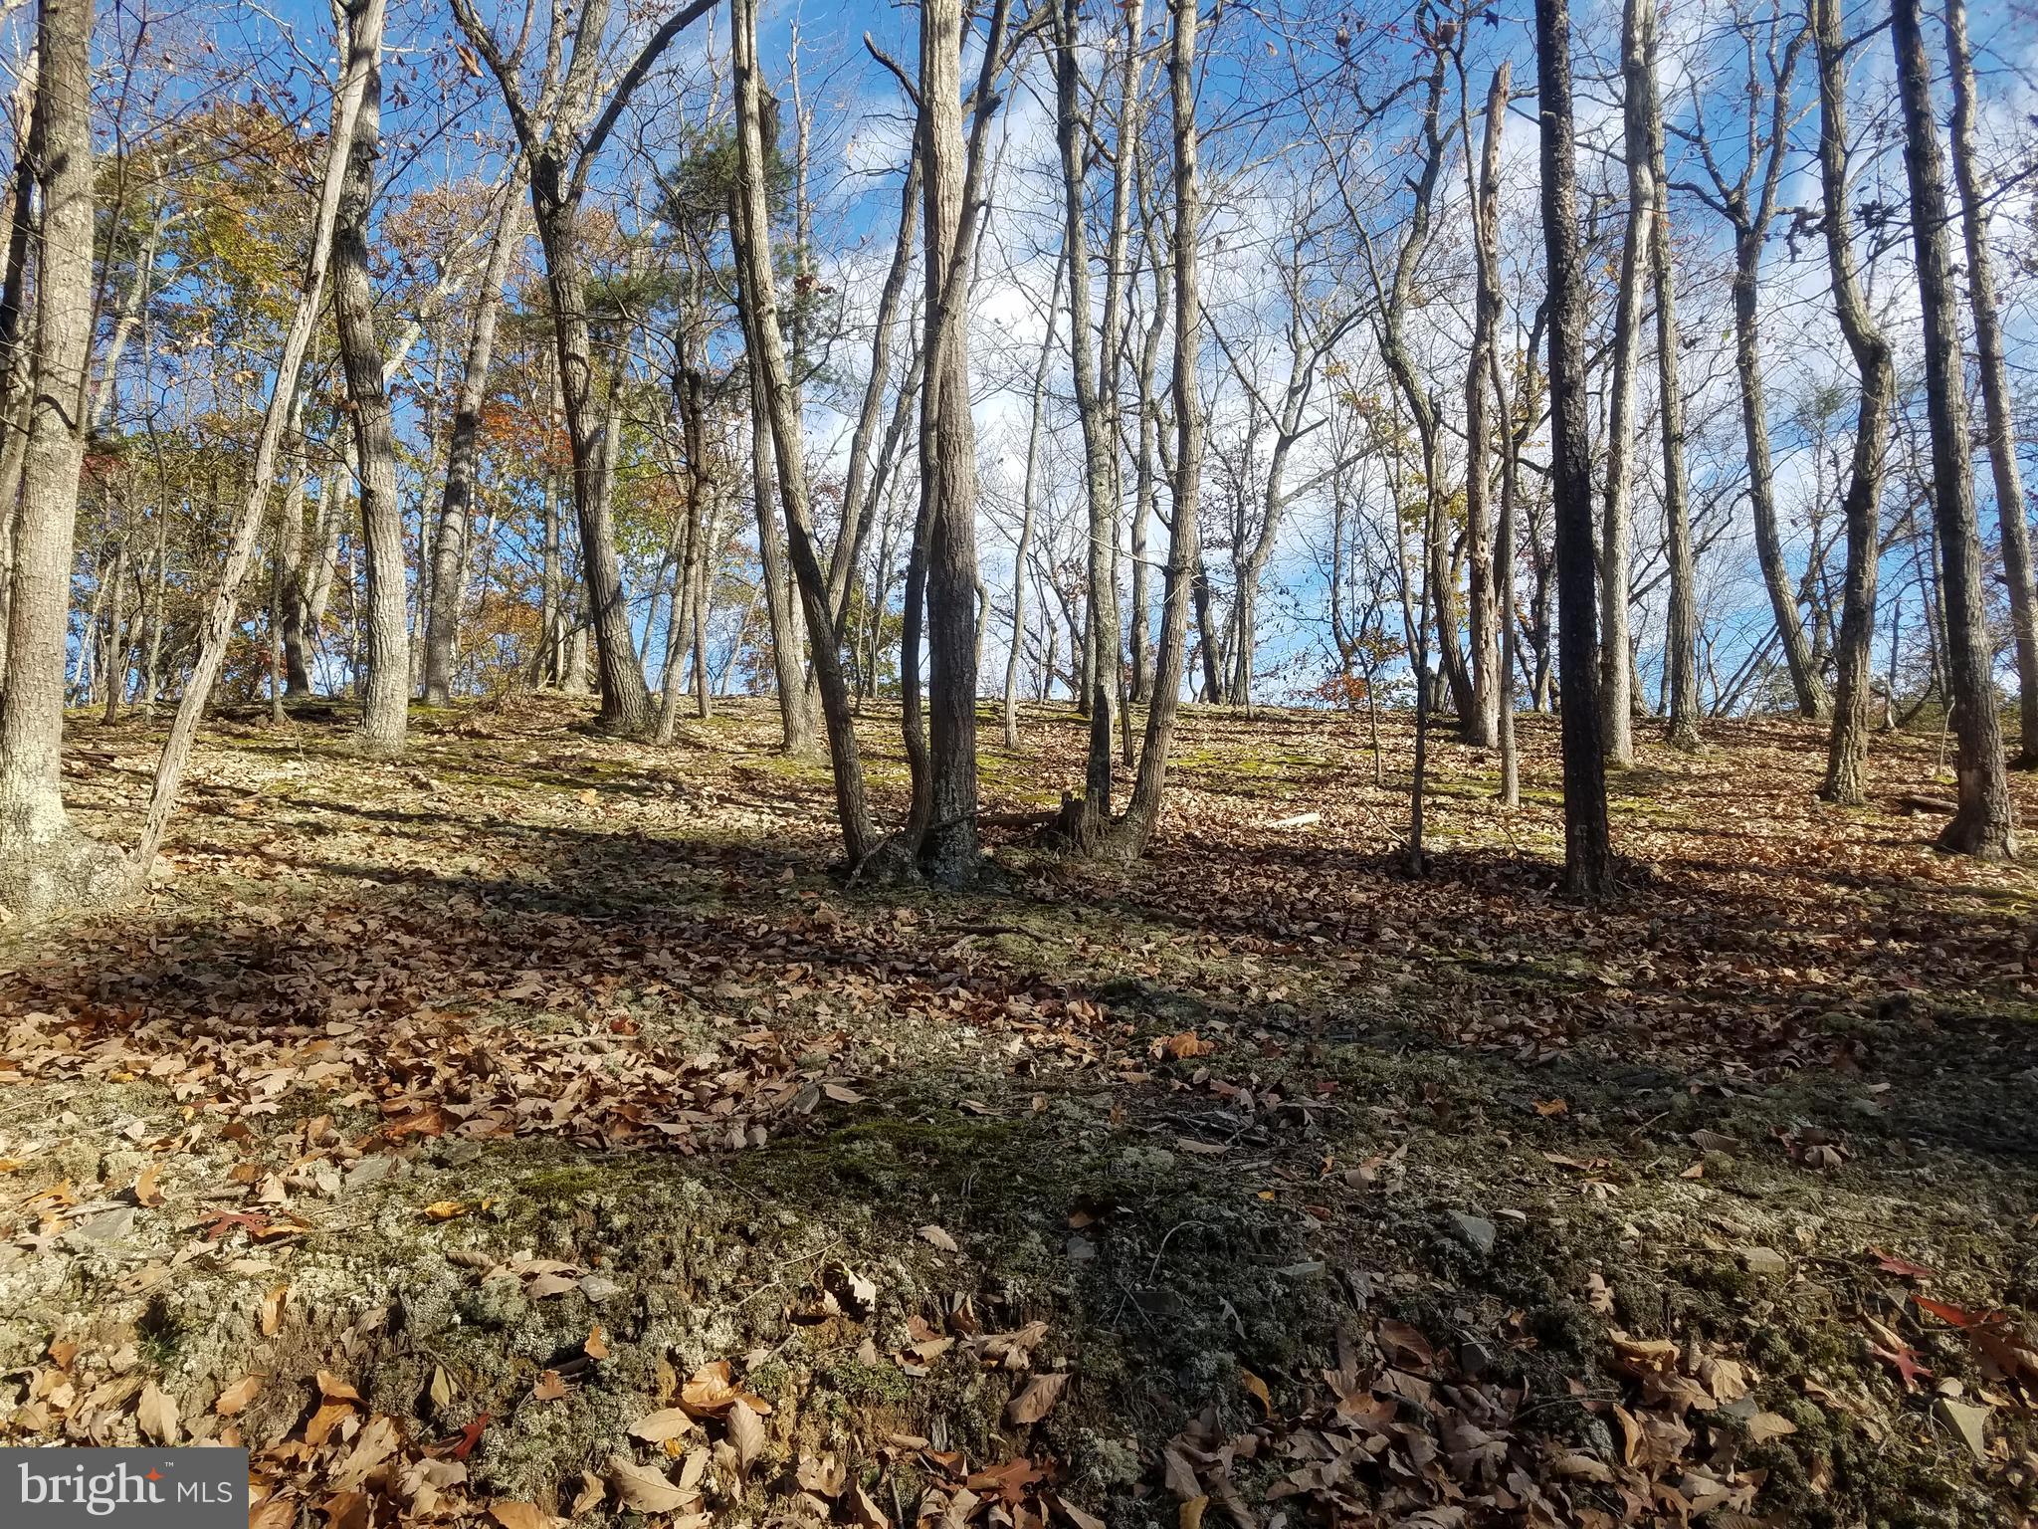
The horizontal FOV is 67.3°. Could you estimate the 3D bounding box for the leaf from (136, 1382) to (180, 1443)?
[{"bbox_3d":[-1.462,1.099,2.600,0.063,0.103,0.025,-20,-36,-27],"label":"leaf"}]

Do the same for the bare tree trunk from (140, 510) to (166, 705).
[{"bbox_3d":[-11.377,-2.070,20.124,0.308,2.591,0.270,0,-5,0],"label":"bare tree trunk"}]

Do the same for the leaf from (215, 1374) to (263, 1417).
[{"bbox_3d":[-1.352,1.091,2.650,0.050,0.025,0.092,35,47,19],"label":"leaf"}]

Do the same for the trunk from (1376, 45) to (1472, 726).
[{"bbox_3d":[4.196,-3.985,15.849,0.910,7.278,0.700,0,-5,0],"label":"trunk"}]

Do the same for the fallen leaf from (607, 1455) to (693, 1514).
[{"bbox_3d":[-0.556,1.073,2.300,0.158,0.025,0.063,10,30,18],"label":"fallen leaf"}]

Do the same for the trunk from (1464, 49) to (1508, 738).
[{"bbox_3d":[5.305,-4.096,17.256,0.359,7.880,0.341,2,-4,0],"label":"trunk"}]

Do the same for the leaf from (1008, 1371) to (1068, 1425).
[{"bbox_3d":[0.033,0.992,2.400,0.118,0.020,0.053,-27,48,-27],"label":"leaf"}]

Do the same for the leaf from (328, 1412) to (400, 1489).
[{"bbox_3d":[-0.985,1.035,2.301,0.054,0.022,0.119,16,39,20],"label":"leaf"}]

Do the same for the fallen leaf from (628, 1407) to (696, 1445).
[{"bbox_3d":[-0.560,1.041,2.400,0.103,0.022,0.052,-2,28,-4],"label":"fallen leaf"}]

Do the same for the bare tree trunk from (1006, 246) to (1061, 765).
[{"bbox_3d":[0.208,-2.997,17.183,0.232,5.656,0.197,5,-4,0],"label":"bare tree trunk"}]

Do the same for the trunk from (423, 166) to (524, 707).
[{"bbox_3d":[-7.877,-4.826,22.259,0.394,8.007,0.394,7,-4,0],"label":"trunk"}]

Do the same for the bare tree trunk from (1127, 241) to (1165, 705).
[{"bbox_3d":[1.520,-3.519,18.271,0.402,5.660,0.350,0,-5,0],"label":"bare tree trunk"}]

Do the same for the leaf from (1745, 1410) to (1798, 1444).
[{"bbox_3d":[1.279,1.125,2.600,0.085,0.020,0.059,3,38,14],"label":"leaf"}]

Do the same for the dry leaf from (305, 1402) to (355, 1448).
[{"bbox_3d":[-1.070,1.027,2.380,0.042,0.022,0.077,25,43,30],"label":"dry leaf"}]

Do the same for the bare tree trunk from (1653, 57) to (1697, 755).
[{"bbox_3d":[6.144,-3.469,14.321,0.384,6.692,0.380,0,-5,0],"label":"bare tree trunk"}]

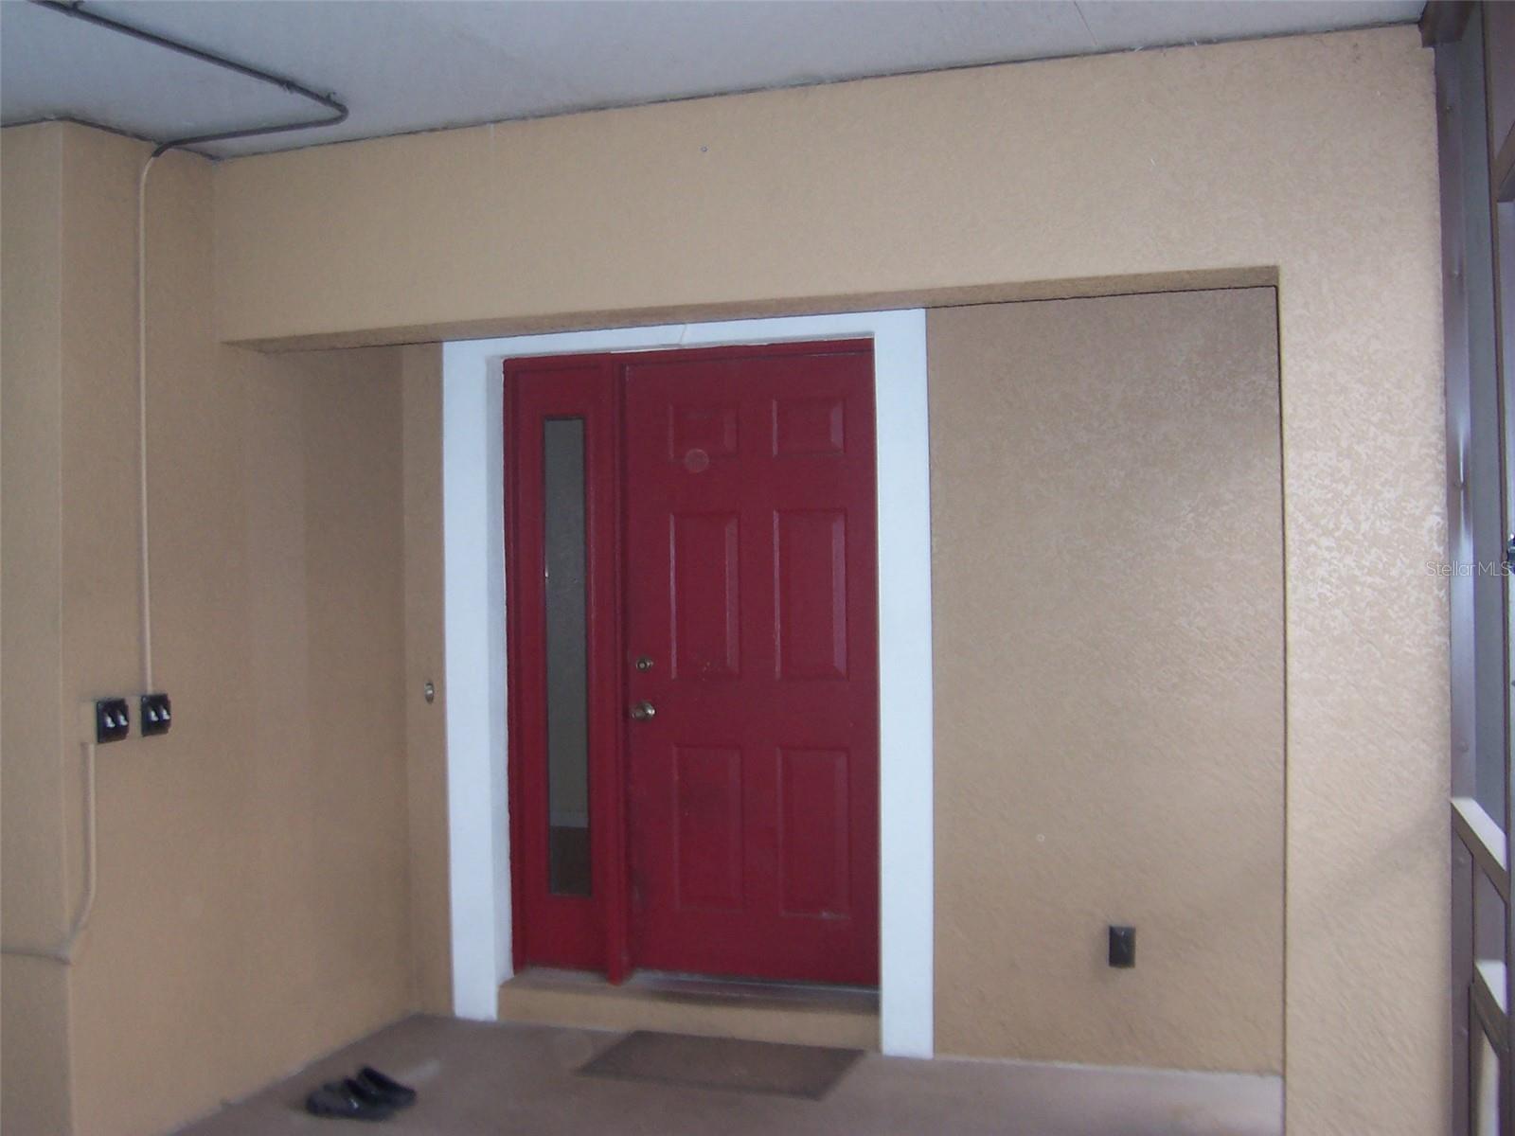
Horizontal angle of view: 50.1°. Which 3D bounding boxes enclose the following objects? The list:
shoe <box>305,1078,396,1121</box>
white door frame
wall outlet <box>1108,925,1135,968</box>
[{"bbox_3d":[-1.120,1.456,4.441,0.260,0.075,0.098,-1,0,24],"label":"shoe"},{"bbox_3d":[-0.238,0.362,5.223,1.636,2.266,0.140,-1,0,18],"label":"white door frame"},{"bbox_3d":[1.064,1.111,4.728,0.073,0.117,0.030,-1,0,18],"label":"wall outlet"}]

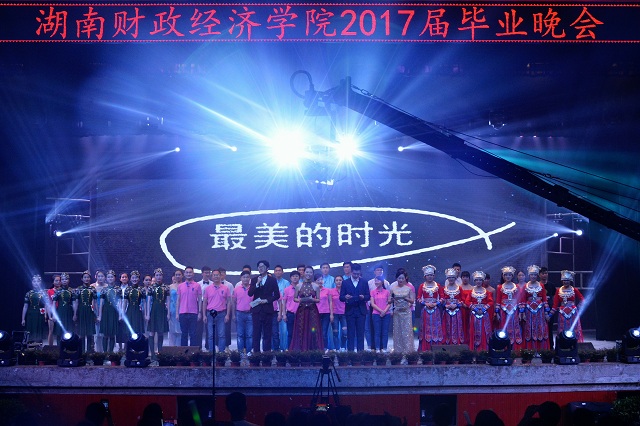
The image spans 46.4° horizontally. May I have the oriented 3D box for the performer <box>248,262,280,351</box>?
[{"bbox_3d":[-1.039,1.804,13.916,0.600,1.833,0.420,-1,-4,12],"label":"performer"}]

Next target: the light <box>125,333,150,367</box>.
[{"bbox_3d":[-3.162,2.371,12.930,0.446,0.580,0.400,-1,-4,9],"label":"light"}]

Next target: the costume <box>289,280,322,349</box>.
[{"bbox_3d":[-0.262,2.028,14.505,0.680,1.427,0.520,0,-5,0],"label":"costume"}]

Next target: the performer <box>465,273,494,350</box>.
[{"bbox_3d":[3.133,1.950,14.566,0.547,1.631,0.400,0,-5,5],"label":"performer"}]

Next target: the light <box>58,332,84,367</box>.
[{"bbox_3d":[-4.438,2.438,13.300,0.420,0.600,0.400,0,-3,8],"label":"light"}]

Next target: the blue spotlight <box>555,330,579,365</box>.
[{"bbox_3d":[4.363,2.364,13.174,0.410,0.573,0.340,1,-5,-10],"label":"blue spotlight"}]

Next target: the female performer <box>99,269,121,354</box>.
[{"bbox_3d":[-3.931,1.906,14.000,0.440,1.660,0.330,0,-3,-4],"label":"female performer"}]

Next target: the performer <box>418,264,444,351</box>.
[{"bbox_3d":[2.172,1.888,14.500,0.510,1.750,0.400,0,-3,0],"label":"performer"}]

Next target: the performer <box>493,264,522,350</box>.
[{"bbox_3d":[3.681,1.901,14.571,0.547,1.729,0.400,0,-5,5],"label":"performer"}]

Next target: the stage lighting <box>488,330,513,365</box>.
[{"bbox_3d":[3.267,2.424,13.450,0.420,0.610,0.400,0,-3,-8],"label":"stage lighting"}]

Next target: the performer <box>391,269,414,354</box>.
[{"bbox_3d":[1.605,1.931,14.513,0.467,1.660,0.380,0,-5,5],"label":"performer"}]

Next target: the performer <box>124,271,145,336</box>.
[{"bbox_3d":[-3.422,1.885,13.823,0.430,1.636,0.320,0,-5,-5],"label":"performer"}]

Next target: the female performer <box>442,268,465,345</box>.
[{"bbox_3d":[2.602,1.912,14.410,0.457,1.677,0.360,0,-3,0],"label":"female performer"}]

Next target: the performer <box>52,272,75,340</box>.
[{"bbox_3d":[-4.896,1.955,14.300,0.470,1.629,0.310,1,-4,-11],"label":"performer"}]

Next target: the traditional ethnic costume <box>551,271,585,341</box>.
[{"bbox_3d":[4.801,1.932,14.409,0.651,1.638,0.400,0,-4,5],"label":"traditional ethnic costume"}]

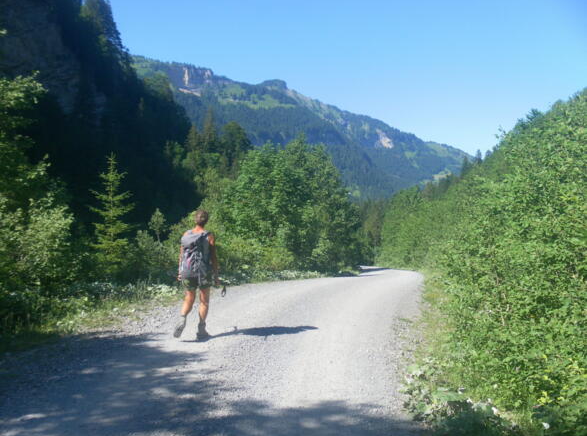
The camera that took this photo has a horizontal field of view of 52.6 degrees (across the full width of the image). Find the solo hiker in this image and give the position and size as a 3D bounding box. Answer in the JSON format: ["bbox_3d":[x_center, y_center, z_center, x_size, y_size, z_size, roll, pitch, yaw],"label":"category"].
[{"bbox_3d":[-1.230,0.720,7.580,0.560,1.690,0.680,0,-1,7],"label":"solo hiker"}]

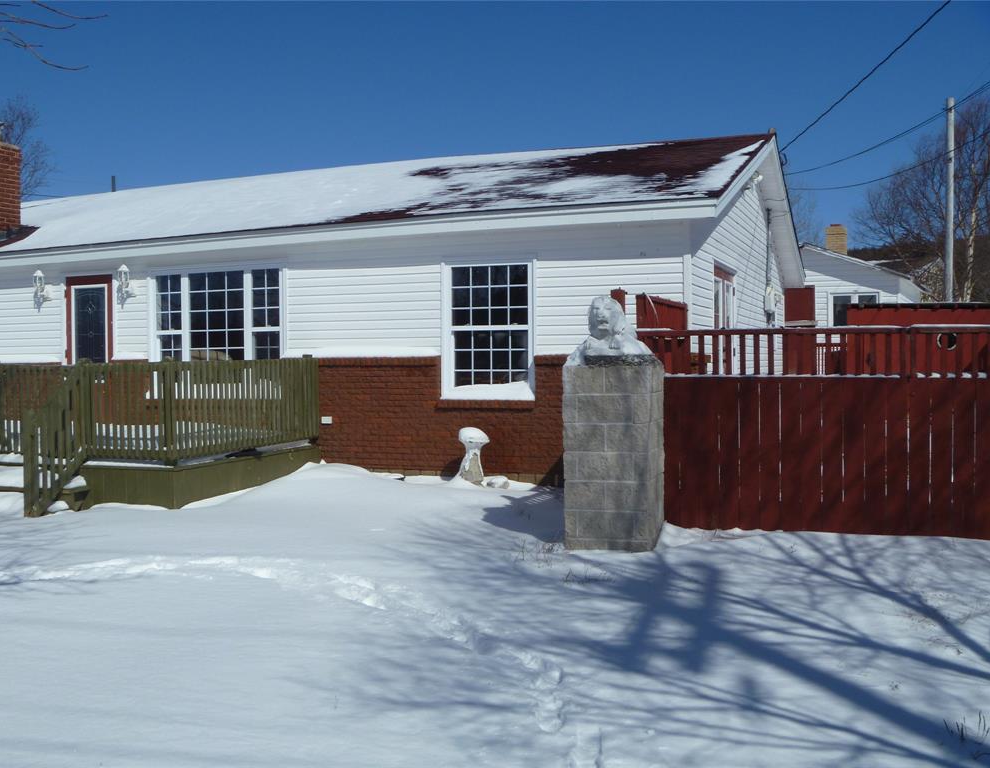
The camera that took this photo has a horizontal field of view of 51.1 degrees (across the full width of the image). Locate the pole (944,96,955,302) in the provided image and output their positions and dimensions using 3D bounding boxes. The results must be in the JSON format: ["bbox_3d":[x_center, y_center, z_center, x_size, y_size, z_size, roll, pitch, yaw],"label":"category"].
[{"bbox_3d":[10.360,-2.764,23.548,0.168,7.500,0.168,0,1,0],"label":"pole"}]

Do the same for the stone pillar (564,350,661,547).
[{"bbox_3d":[0.868,0.489,7.463,0.625,1.360,0.630,0,1,16],"label":"stone pillar"}]

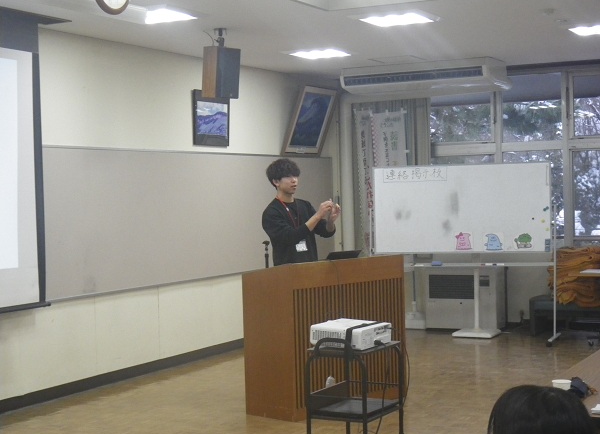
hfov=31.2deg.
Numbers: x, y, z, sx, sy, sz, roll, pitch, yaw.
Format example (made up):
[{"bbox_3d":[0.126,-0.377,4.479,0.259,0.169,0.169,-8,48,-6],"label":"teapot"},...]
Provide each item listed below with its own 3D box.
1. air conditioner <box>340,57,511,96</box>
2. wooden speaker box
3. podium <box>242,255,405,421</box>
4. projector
[{"bbox_3d":[1.310,-1.439,11.206,1.584,0.260,0.727,-1,1,28],"label":"air conditioner"},{"bbox_3d":[-0.613,-1.125,8.415,0.223,0.386,0.177,-2,8,-42],"label":"wooden speaker box"},{"bbox_3d":[0.192,0.831,7.793,1.148,1.068,0.493,-2,2,-44],"label":"podium"},{"bbox_3d":[0.265,0.607,5.560,0.302,0.101,0.315,2,3,31],"label":"projector"}]

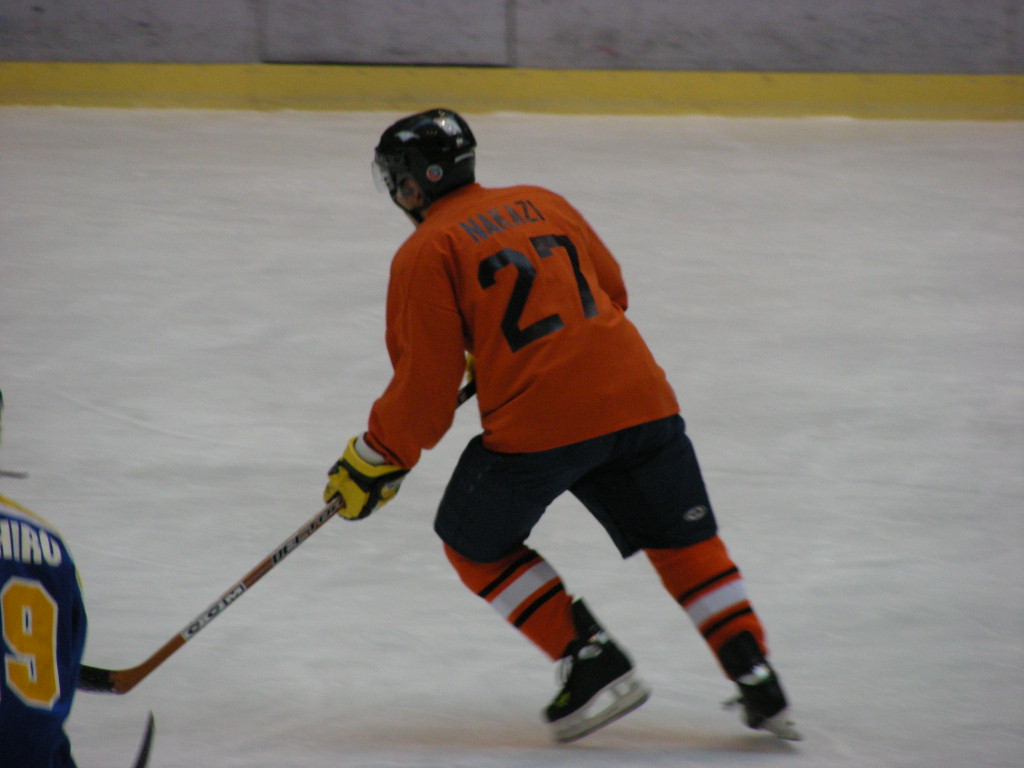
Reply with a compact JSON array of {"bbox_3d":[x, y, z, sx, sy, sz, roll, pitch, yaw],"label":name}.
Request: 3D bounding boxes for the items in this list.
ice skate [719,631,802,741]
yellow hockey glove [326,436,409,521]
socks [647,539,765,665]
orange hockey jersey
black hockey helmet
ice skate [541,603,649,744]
[{"bbox_3d":[0.603,0.743,22.450,0.110,0.280,0.285,-30,-2,-10],"label":"ice skate"},{"bbox_3d":[-0.360,0.234,22.600,0.160,0.220,0.170,-10,57,-51],"label":"yellow hockey glove"},{"bbox_3d":[0.490,0.532,22.450,0.170,0.400,0.180,-26,-6,-21],"label":"socks"},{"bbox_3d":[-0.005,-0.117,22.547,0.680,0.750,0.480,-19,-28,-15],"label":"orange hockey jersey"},{"bbox_3d":[-0.214,-0.548,22.600,0.275,0.245,0.215,-8,-8,32],"label":"black hockey helmet"},{"bbox_3d":[0.207,0.711,22.450,0.285,0.280,0.110,-28,0,22],"label":"ice skate"}]

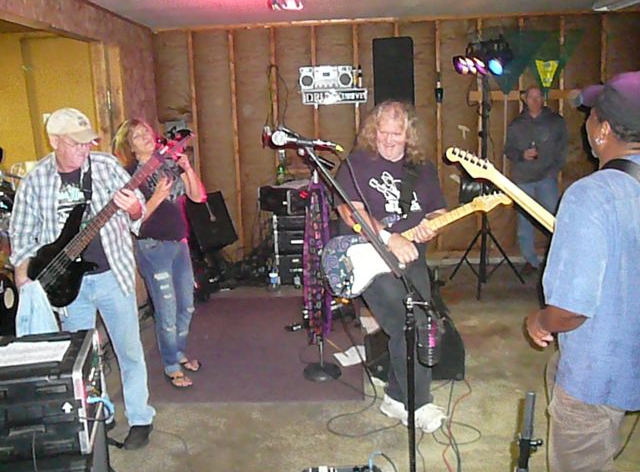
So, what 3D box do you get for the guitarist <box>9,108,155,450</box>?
[{"bbox_3d":[-1.173,0.223,3.299,0.680,1.710,0.520,-4,12,-11],"label":"guitarist"}]

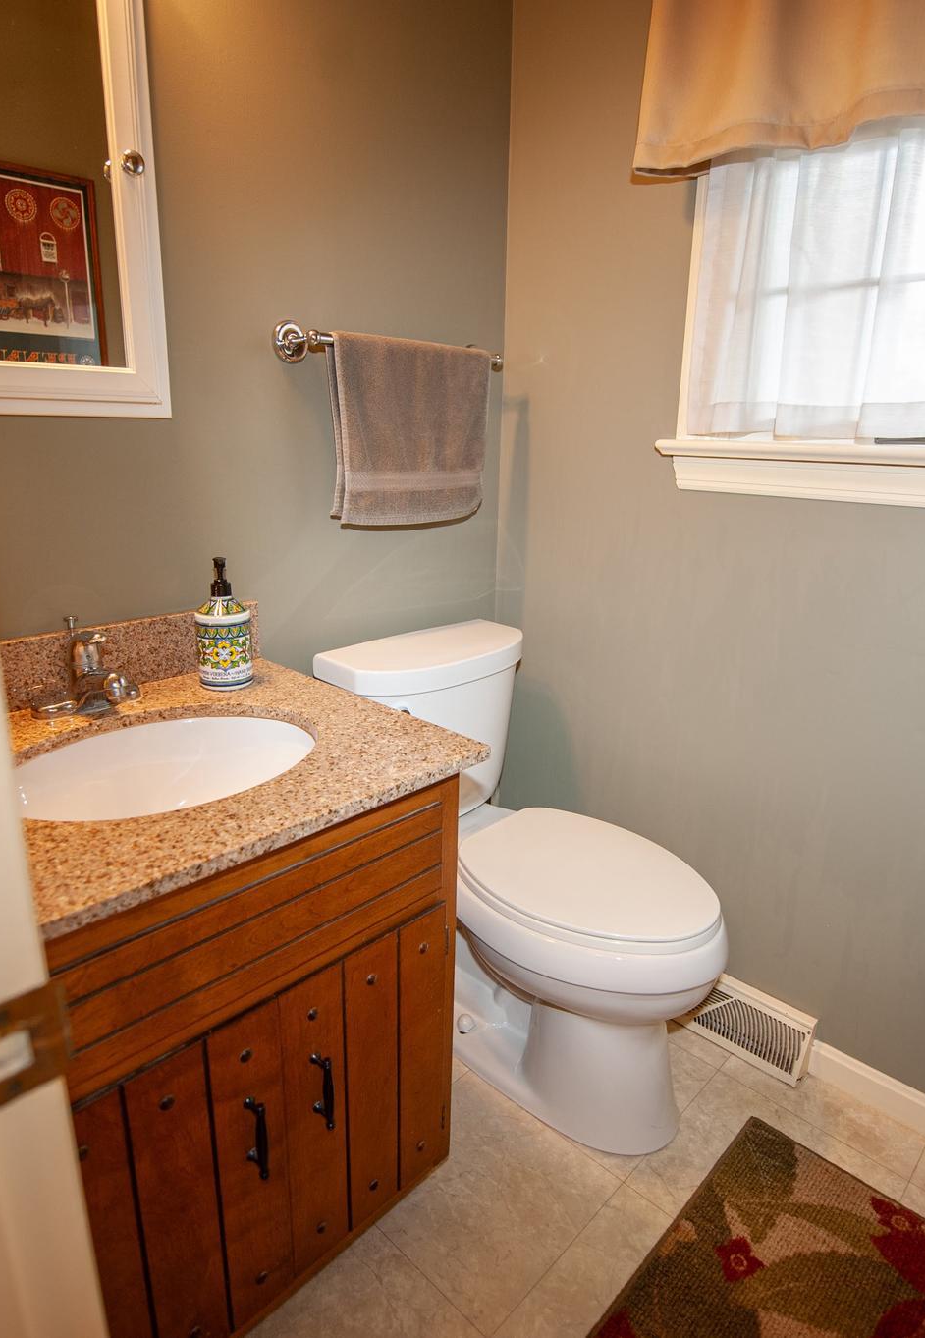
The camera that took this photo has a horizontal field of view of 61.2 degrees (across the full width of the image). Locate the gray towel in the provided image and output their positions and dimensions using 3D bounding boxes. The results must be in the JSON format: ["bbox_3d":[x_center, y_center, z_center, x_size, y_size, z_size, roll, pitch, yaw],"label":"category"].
[{"bbox_3d":[-0.084,-0.439,1.473,0.063,0.326,0.391,16,22,41],"label":"gray towel"}]

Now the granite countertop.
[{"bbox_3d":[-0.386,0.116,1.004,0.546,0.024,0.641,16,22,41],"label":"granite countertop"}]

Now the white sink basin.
[{"bbox_3d":[-0.391,0.181,1.029,0.374,0.154,0.428,16,22,41],"label":"white sink basin"}]

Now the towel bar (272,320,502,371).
[{"bbox_3d":[-0.106,-0.584,1.444,0.086,0.068,0.517,16,22,41],"label":"towel bar"}]

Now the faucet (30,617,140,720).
[{"bbox_3d":[-0.509,0.002,1.097,0.141,0.138,0.159,16,22,41],"label":"faucet"}]

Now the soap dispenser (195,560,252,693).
[{"bbox_3d":[-0.385,-0.081,1.265,0.080,0.207,0.082,-4,17,-17],"label":"soap dispenser"}]

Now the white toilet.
[{"bbox_3d":[0.145,0.383,1.504,0.730,0.782,0.444,16,22,41],"label":"white toilet"}]

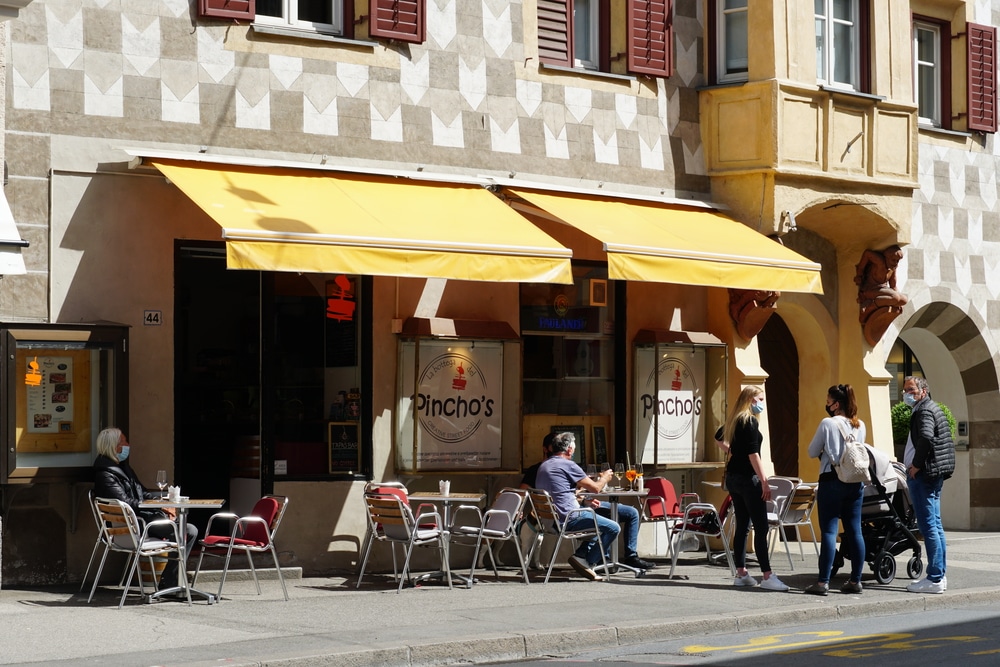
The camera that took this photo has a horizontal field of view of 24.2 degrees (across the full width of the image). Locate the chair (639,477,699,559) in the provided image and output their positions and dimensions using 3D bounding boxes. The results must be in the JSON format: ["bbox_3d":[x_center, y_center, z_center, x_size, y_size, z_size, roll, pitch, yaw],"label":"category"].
[{"bbox_3d":[1.638,1.793,22.353,0.535,0.765,0.585,2,-3,-43],"label":"chair"}]

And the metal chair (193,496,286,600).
[{"bbox_3d":[-2.036,1.688,18.331,0.580,0.790,0.570,0,-2,-22],"label":"metal chair"}]

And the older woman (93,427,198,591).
[{"bbox_3d":[-2.877,1.412,18.939,0.760,1.300,0.480,-1,-2,30],"label":"older woman"}]

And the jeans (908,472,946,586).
[{"bbox_3d":[3.461,1.549,18.914,0.270,0.930,0.360,-1,-2,30],"label":"jeans"}]

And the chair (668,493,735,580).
[{"bbox_3d":[1.797,1.757,20.488,0.585,0.765,0.535,0,-2,7],"label":"chair"}]

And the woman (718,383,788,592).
[{"bbox_3d":[2.110,1.269,19.472,0.430,1.660,0.500,1,-2,-27],"label":"woman"}]

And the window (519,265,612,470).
[{"bbox_3d":[0.638,0.312,22.400,1.200,1.949,0.120,1,-2,-44],"label":"window"}]

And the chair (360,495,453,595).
[{"bbox_3d":[-0.786,1.706,19.171,0.570,0.790,0.580,1,-2,-37],"label":"chair"}]

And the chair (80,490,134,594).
[{"bbox_3d":[-2.834,1.609,18.016,0.585,0.765,0.535,-1,-2,25],"label":"chair"}]

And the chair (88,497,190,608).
[{"bbox_3d":[-2.621,1.593,17.044,0.585,0.765,0.535,1,-3,-35],"label":"chair"}]

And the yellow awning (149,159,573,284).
[{"bbox_3d":[-1.137,-0.924,20.109,3.628,0.980,1.268,1,-2,-38],"label":"yellow awning"}]

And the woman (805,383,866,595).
[{"bbox_3d":[2.768,1.279,19.250,0.380,1.690,0.460,-2,-3,44],"label":"woman"}]

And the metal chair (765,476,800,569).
[{"bbox_3d":[2.603,1.823,22.829,0.585,0.765,0.535,2,-3,-41],"label":"metal chair"}]

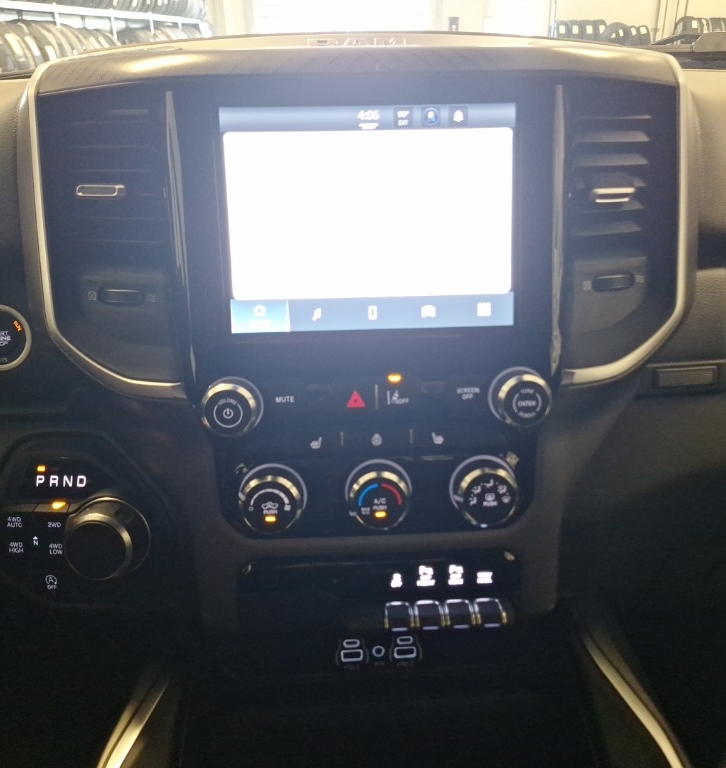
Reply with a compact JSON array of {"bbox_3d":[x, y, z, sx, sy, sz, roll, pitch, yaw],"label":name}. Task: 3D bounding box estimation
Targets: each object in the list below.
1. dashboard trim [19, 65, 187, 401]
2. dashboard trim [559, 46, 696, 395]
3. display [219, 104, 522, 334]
[{"bbox_3d":[-0.149,-0.088,0.421,0.100,0.190,0.042,0,9,10],"label":"dashboard trim"},{"bbox_3d":[0.157,-0.098,0.436,0.100,0.190,0.042,-4,10,-16],"label":"dashboard trim"},{"bbox_3d":[0.005,-0.097,0.407,0.171,0.129,0.015,-2,9,-3],"label":"display"}]

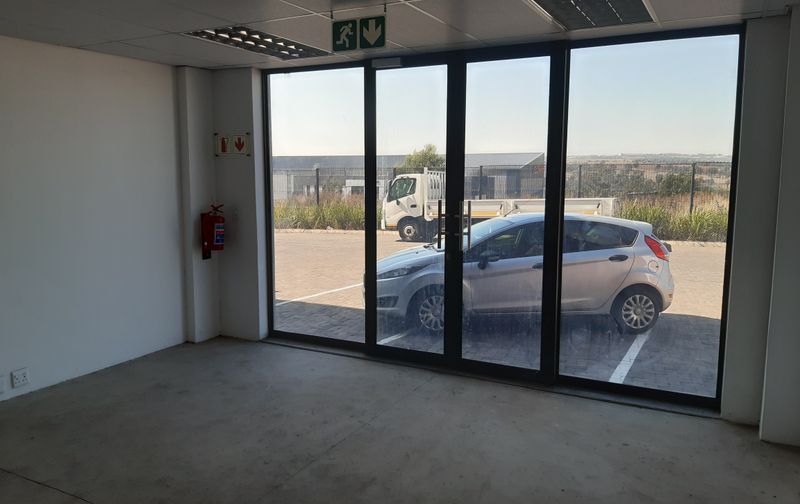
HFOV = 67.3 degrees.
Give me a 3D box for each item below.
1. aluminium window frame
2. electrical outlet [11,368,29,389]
[{"bbox_3d":[0.466,-0.315,4.876,3.920,2.570,0.100,4,9,27],"label":"aluminium window frame"},{"bbox_3d":[-2.814,0.940,4.474,0.018,0.120,0.122,4,9,27],"label":"electrical outlet"}]

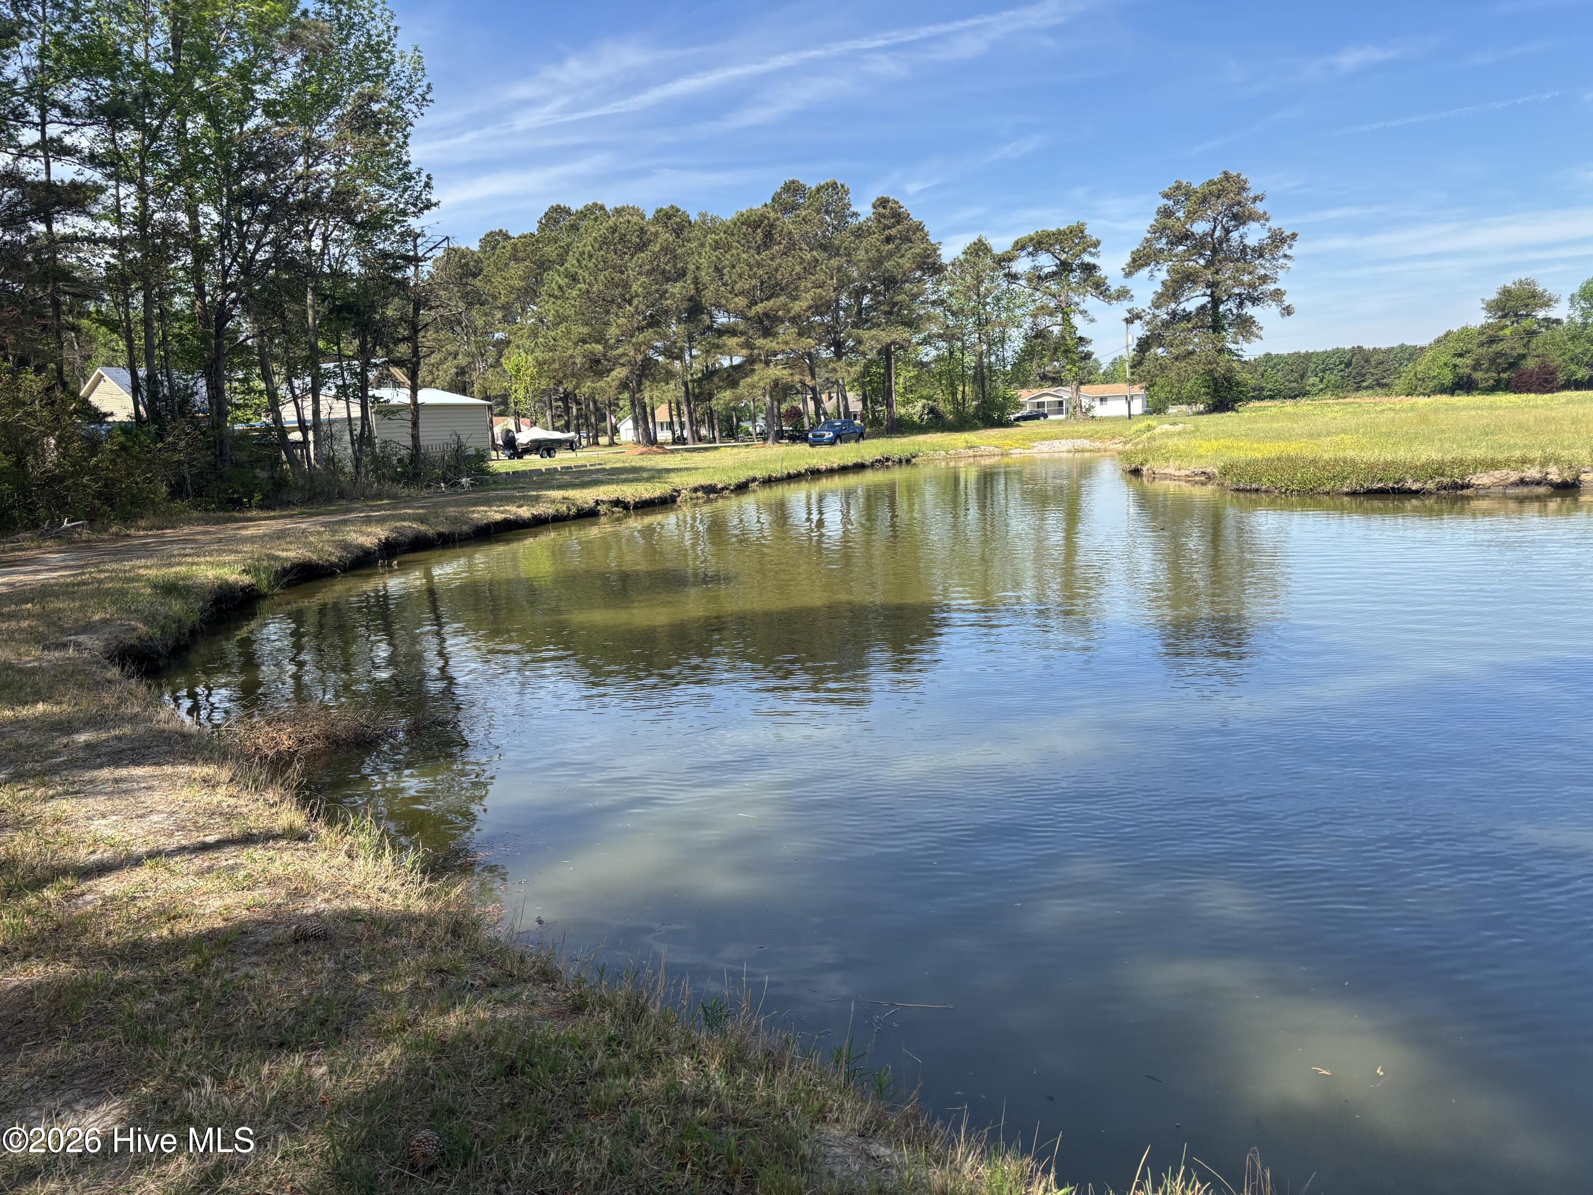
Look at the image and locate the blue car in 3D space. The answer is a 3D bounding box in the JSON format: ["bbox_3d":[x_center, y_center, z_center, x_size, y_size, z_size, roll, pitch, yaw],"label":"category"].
[{"bbox_3d":[2.696,-11.128,80.373,1.920,1.745,5.070,1,9,26],"label":"blue car"}]

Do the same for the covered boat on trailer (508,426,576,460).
[{"bbox_3d":[-15.912,-9.839,75.355,2.350,2.000,7.000,1,9,27],"label":"covered boat on trailer"}]

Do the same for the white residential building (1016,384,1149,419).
[{"bbox_3d":[36.966,-25.624,156.687,17.000,4.300,10.500,0,9,20],"label":"white residential building"}]

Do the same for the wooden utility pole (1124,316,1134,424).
[{"bbox_3d":[34.051,-23.320,122.251,0.330,10.300,0.330,0,9,16],"label":"wooden utility pole"}]

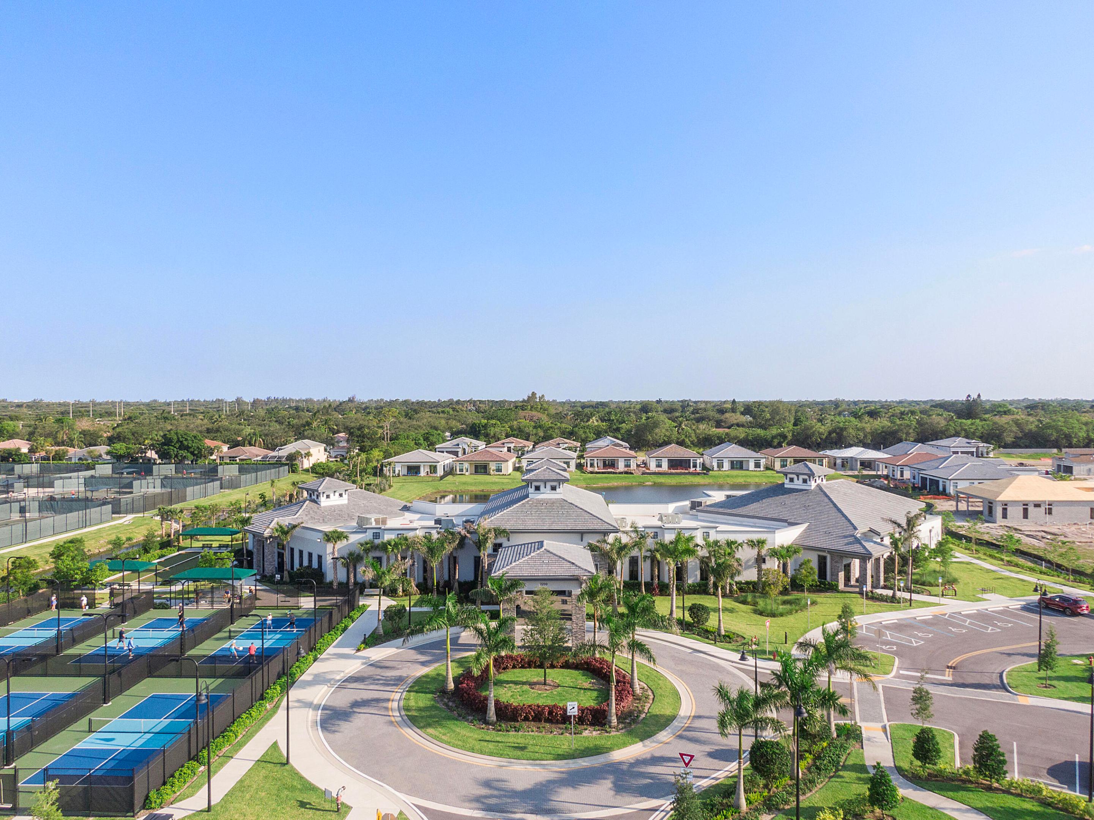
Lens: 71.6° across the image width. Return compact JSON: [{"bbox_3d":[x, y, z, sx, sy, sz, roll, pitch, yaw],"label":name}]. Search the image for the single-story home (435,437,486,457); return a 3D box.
[{"bbox_3d":[-30.538,13.282,275.173,14.300,6.800,22.000,0,1,5],"label":"single-story home"}]

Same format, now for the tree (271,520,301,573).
[{"bbox_3d":[-30.485,16.598,88.638,3.497,6.998,3.497,0,1,0],"label":"tree"}]

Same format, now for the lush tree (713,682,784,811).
[{"bbox_3d":[10.694,17.752,40.067,3.800,6.740,3.610,0,1,0],"label":"lush tree"}]

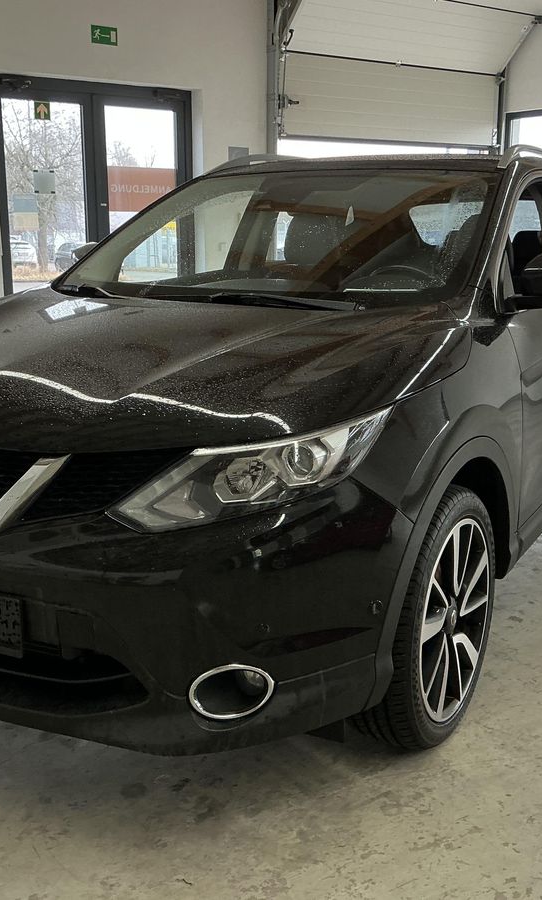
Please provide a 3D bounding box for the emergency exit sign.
[{"bbox_3d":[-1.470,-3.656,8.583,0.262,0.152,0.025,-9,15,-34],"label":"emergency exit sign"}]

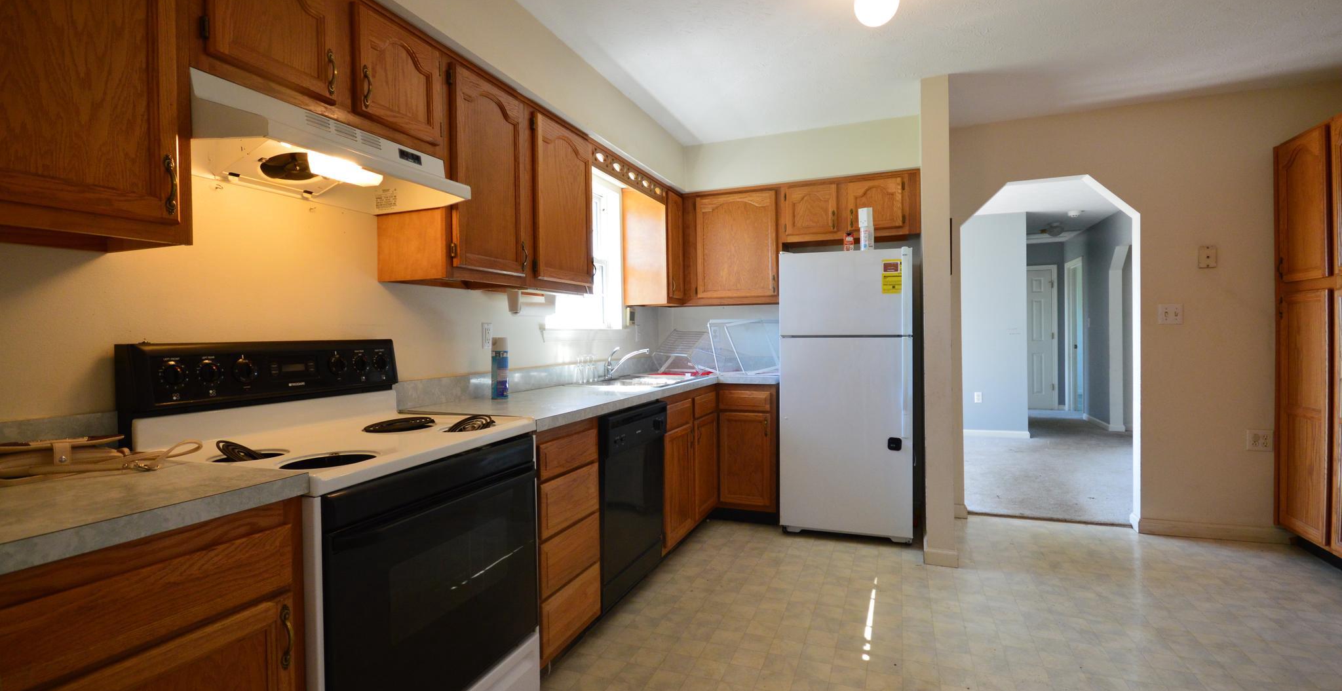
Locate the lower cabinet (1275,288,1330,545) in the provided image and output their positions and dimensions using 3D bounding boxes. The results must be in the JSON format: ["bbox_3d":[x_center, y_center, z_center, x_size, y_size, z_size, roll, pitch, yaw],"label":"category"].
[{"bbox_3d":[3.230,0.340,2.855,0.022,1.255,0.370,0,1,23],"label":"lower cabinet"}]

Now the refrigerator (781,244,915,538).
[{"bbox_3d":[1.091,0.281,3.459,0.705,1.655,0.680,0,1,20],"label":"refrigerator"}]

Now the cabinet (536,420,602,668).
[{"bbox_3d":[-0.614,0.695,2.082,0.610,0.840,0.390,0,1,23],"label":"cabinet"}]

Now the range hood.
[{"bbox_3d":[-0.973,-0.537,1.584,0.460,0.157,0.729,0,1,23],"label":"range hood"}]

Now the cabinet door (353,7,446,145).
[{"bbox_3d":[-0.833,-0.817,1.725,0.022,0.296,0.300,0,1,23],"label":"cabinet door"}]

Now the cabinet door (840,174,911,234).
[{"bbox_3d":[1.258,-0.871,3.443,0.308,0.299,0.022,0,1,23],"label":"cabinet door"}]

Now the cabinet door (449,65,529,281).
[{"bbox_3d":[-0.658,-0.615,2.054,0.027,0.690,0.368,0,1,23],"label":"cabinet door"}]

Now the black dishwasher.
[{"bbox_3d":[-0.405,0.695,2.536,0.610,0.850,0.610,0,1,23],"label":"black dishwasher"}]

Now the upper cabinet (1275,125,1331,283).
[{"bbox_3d":[3.268,-0.672,2.699,0.350,0.696,0.400,0,1,23],"label":"upper cabinet"}]

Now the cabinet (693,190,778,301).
[{"bbox_3d":[0.439,-0.664,3.725,0.555,0.680,0.022,0,1,23],"label":"cabinet"}]

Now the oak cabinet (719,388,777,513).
[{"bbox_3d":[0.575,0.656,3.694,0.370,0.840,0.600,0,1,23],"label":"oak cabinet"}]

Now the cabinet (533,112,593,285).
[{"bbox_3d":[-0.620,-0.631,2.614,0.318,0.709,0.455,0,1,23],"label":"cabinet"}]

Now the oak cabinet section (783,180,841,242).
[{"bbox_3d":[0.890,-0.857,3.531,0.310,0.297,0.022,0,1,23],"label":"oak cabinet section"}]

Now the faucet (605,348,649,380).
[{"bbox_3d":[-0.295,0.109,3.389,0.260,0.190,0.080,0,1,23],"label":"faucet"}]

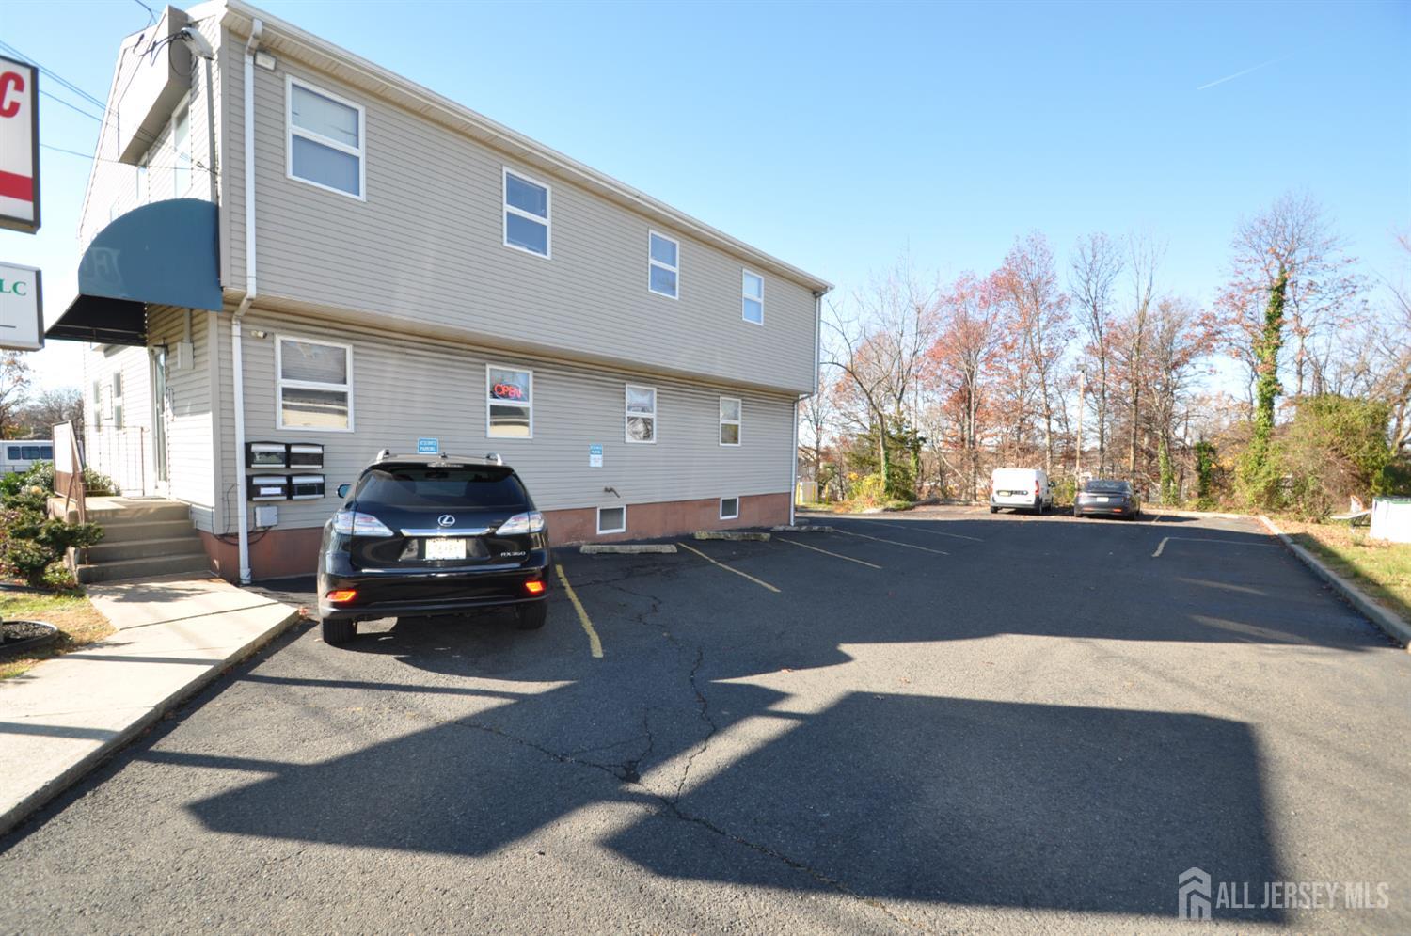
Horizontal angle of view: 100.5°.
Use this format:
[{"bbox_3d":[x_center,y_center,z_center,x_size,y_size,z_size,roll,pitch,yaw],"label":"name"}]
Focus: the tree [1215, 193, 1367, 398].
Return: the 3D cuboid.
[{"bbox_3d":[28.339,-5.674,28.500,6.000,15.000,6.000,-1,1,-45],"label":"tree"}]

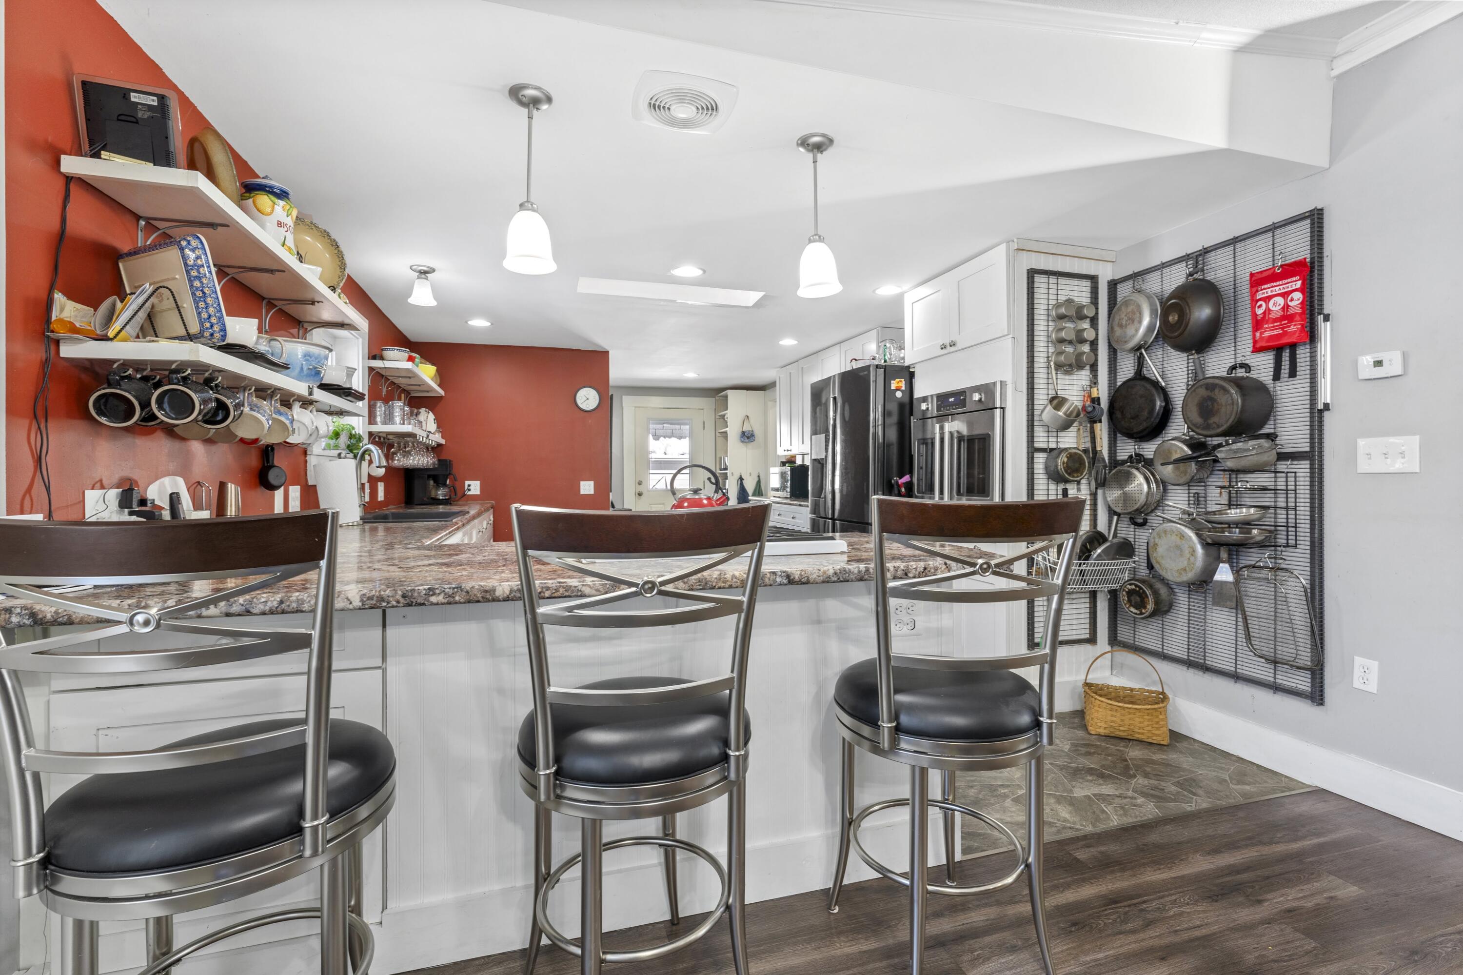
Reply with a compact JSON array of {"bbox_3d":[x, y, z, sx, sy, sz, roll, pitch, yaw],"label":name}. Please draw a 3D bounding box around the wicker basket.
[{"bbox_3d":[1.777,0.926,2.929,0.335,0.360,0.265,0,1,25],"label":"wicker basket"}]

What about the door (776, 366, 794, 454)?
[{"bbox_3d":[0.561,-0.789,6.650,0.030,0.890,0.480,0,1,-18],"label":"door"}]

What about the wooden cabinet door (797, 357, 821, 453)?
[{"bbox_3d":[0.725,-0.762,6.112,0.020,0.874,0.455,0,1,-17],"label":"wooden cabinet door"}]

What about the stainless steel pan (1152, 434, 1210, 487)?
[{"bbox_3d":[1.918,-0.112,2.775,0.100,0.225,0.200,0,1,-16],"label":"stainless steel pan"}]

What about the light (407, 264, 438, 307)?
[{"bbox_3d":[-1.645,-1.064,3.473,0.160,0.197,0.160,0,1,-16],"label":"light"}]

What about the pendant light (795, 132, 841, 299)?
[{"bbox_3d":[0.291,-0.910,2.194,0.157,0.504,0.157,0,1,0],"label":"pendant light"}]

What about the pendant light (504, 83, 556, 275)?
[{"bbox_3d":[-0.594,-0.903,1.923,0.157,0.508,0.157,0,1,-17],"label":"pendant light"}]

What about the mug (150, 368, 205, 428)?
[{"bbox_3d":[-1.280,-0.212,1.524,0.090,0.122,0.100,0,10,-17],"label":"mug"}]

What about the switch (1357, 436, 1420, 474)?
[{"bbox_3d":[2.237,-0.109,2.220,0.012,0.122,0.170,0,1,-17],"label":"switch"}]

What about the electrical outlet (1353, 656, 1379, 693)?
[{"bbox_3d":[2.224,0.657,2.281,0.009,0.114,0.070,0,1,-17],"label":"electrical outlet"}]

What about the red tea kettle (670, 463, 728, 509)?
[{"bbox_3d":[-0.107,0.034,2.151,0.212,0.223,0.190,0,1,-18],"label":"red tea kettle"}]

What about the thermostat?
[{"bbox_3d":[2.191,-0.414,2.191,0.033,0.078,0.114,0,1,-16],"label":"thermostat"}]

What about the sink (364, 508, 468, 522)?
[{"bbox_3d":[-1.712,0.248,3.459,0.510,0.210,0.860,0,1,-16],"label":"sink"}]

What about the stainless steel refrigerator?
[{"bbox_3d":[1.080,0.165,4.480,0.835,1.830,0.900,0,1,-16],"label":"stainless steel refrigerator"}]

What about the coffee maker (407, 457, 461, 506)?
[{"bbox_3d":[-2.399,-0.037,5.219,0.354,0.358,0.180,0,1,-17],"label":"coffee maker"}]

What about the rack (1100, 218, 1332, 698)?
[{"bbox_3d":[2.001,-0.110,2.784,0.055,1.780,0.900,0,1,-16],"label":"rack"}]

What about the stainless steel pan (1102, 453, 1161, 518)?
[{"bbox_3d":[1.855,0.015,3.008,0.090,0.255,0.230,0,1,-16],"label":"stainless steel pan"}]

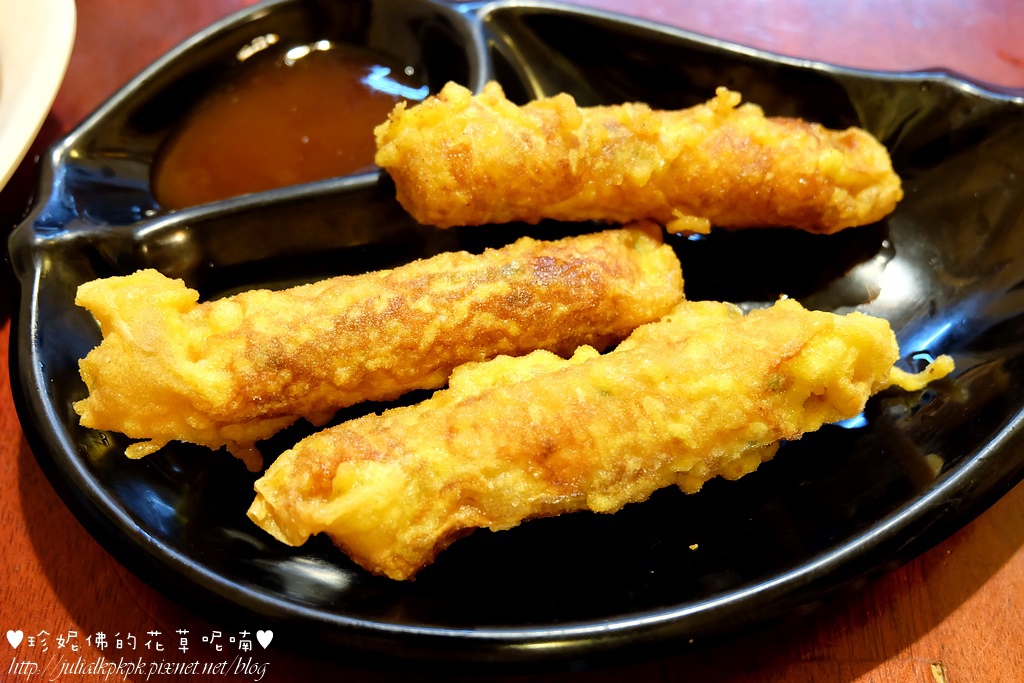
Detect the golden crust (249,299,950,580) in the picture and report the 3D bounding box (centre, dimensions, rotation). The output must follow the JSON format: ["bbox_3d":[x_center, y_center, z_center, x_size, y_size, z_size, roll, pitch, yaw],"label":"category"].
[{"bbox_3d":[0.018,0.016,0.204,0.126,0.028,0.033,-12,47,-11],"label":"golden crust"}]

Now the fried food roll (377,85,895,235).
[{"bbox_3d":[0.030,-0.041,0.259,0.123,0.028,0.030,3,46,3],"label":"fried food roll"}]

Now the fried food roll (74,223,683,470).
[{"bbox_3d":[-0.025,-0.006,0.225,0.124,0.028,0.031,-9,47,-9],"label":"fried food roll"}]

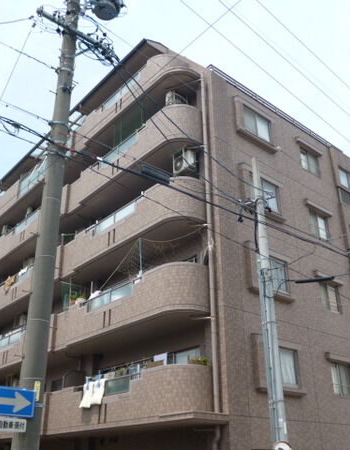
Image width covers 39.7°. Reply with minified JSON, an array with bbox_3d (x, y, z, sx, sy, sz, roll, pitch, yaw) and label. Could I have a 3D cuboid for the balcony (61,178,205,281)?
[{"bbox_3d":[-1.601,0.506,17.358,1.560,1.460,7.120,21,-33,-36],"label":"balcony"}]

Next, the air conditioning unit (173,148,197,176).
[{"bbox_3d":[0.296,-2.047,16.270,0.340,0.620,0.660,21,-33,-36],"label":"air conditioning unit"}]

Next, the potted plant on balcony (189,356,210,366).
[{"bbox_3d":[0.588,3.674,12.836,0.450,0.320,0.260,20,-33,-35],"label":"potted plant on balcony"}]

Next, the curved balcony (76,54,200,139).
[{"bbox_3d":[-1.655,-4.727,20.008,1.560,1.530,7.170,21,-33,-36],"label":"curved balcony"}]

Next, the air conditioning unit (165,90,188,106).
[{"bbox_3d":[0.022,-4.521,17.580,0.300,0.580,0.770,20,-33,-35],"label":"air conditioning unit"}]

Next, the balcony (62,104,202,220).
[{"bbox_3d":[-1.752,-2.057,18.823,1.420,1.420,7.600,20,-33,-35],"label":"balcony"}]

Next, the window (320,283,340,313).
[{"bbox_3d":[5.487,2.601,17.242,1.140,1.040,0.150,21,-33,-36],"label":"window"}]

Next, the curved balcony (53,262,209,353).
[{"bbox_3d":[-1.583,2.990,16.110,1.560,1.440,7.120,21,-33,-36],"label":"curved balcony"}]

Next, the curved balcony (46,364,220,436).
[{"bbox_3d":[-1.631,5.527,14.828,1.300,1.420,7.650,20,-33,-35],"label":"curved balcony"}]

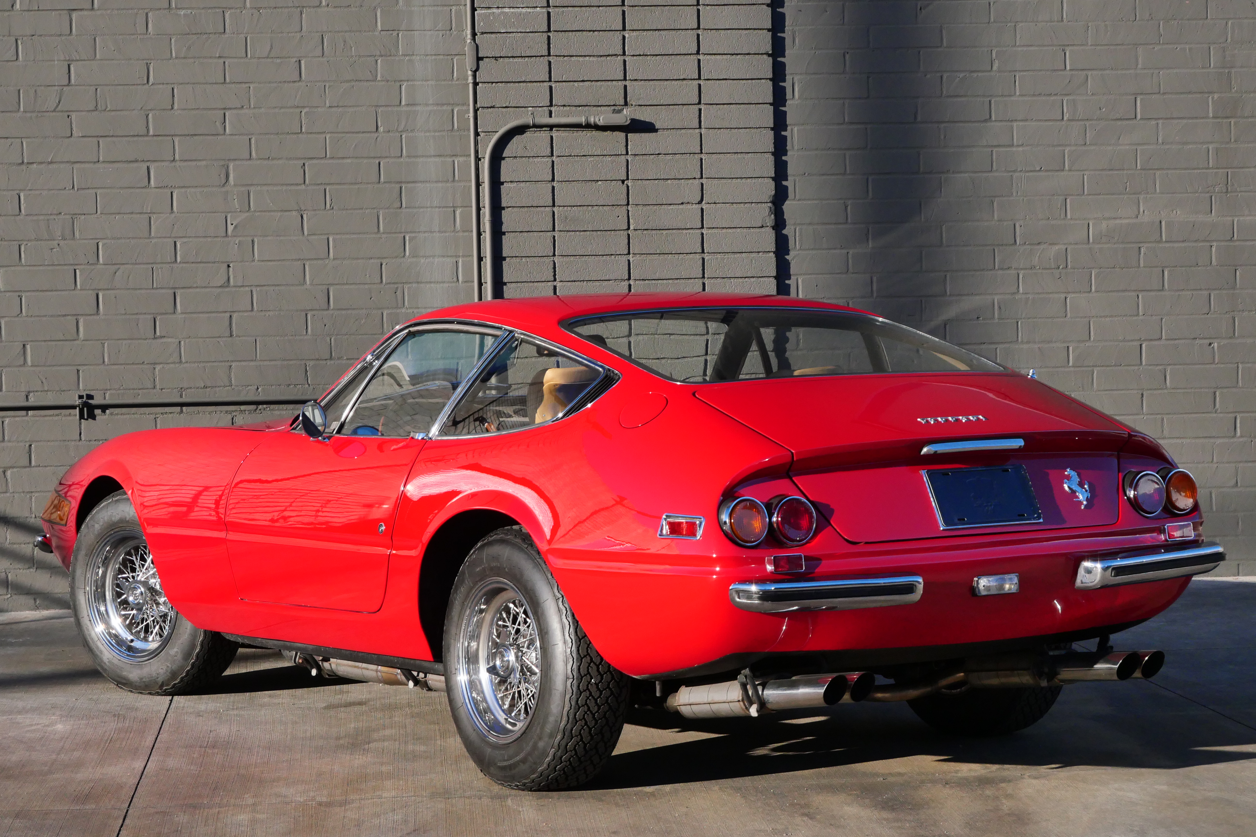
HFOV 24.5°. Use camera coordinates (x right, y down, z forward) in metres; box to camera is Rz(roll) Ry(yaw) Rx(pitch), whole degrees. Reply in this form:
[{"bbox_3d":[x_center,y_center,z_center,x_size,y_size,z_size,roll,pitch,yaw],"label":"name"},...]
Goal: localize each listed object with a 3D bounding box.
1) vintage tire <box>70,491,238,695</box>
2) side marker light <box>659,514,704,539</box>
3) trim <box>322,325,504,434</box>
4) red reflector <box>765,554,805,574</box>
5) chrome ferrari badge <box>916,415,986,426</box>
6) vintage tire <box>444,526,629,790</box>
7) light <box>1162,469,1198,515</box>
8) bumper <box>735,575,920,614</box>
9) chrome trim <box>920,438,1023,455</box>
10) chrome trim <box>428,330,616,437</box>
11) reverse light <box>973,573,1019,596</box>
[{"bbox_3d":[-1.538,0.562,9.457,0.672,0.662,0.209,0,3,38],"label":"vintage tire"},{"bbox_3d":[0.125,0.249,6.585,0.022,0.054,0.138,21,-13,-38],"label":"side marker light"},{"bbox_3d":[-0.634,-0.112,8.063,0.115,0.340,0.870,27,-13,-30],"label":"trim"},{"bbox_3d":[0.362,0.334,6.677,0.091,0.046,0.040,-3,3,-32],"label":"red reflector"},{"bbox_3d":[0.777,0.003,6.917,0.194,0.010,0.027,-3,25,-31],"label":"chrome ferrari badge"},{"bbox_3d":[-0.242,0.611,7.451,0.209,0.662,0.672,-3,3,-32],"label":"vintage tire"},{"bbox_3d":[1.400,0.186,7.401,0.114,0.114,0.055,-3,3,-32],"label":"light"},{"bbox_3d":[0.455,0.409,6.702,0.492,0.073,0.124,-2,2,-26],"label":"bumper"},{"bbox_3d":[0.828,0.067,6.969,0.285,0.030,0.040,-2,2,-32],"label":"chrome trim"},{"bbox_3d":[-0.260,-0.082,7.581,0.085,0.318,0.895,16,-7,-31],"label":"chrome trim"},{"bbox_3d":[0.877,0.395,6.896,0.122,0.050,0.032,-2,2,-32],"label":"reverse light"}]

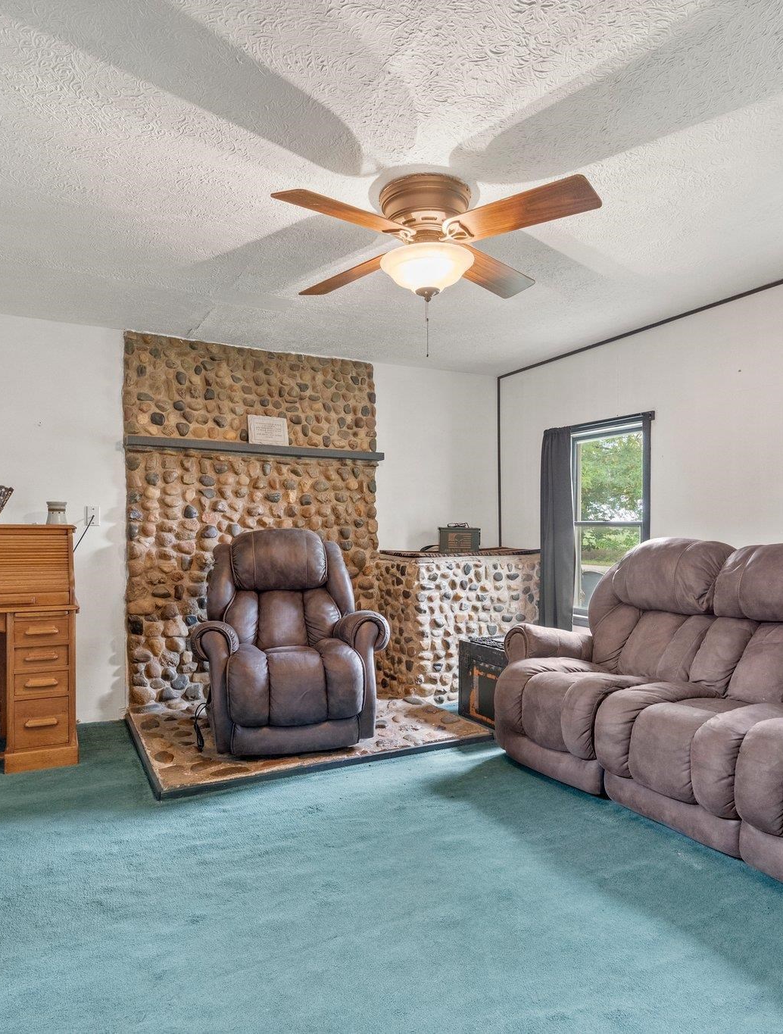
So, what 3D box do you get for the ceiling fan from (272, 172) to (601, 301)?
[{"bbox_3d":[0.122,-0.953,2.290,1.021,0.364,1.021,0,0,0],"label":"ceiling fan"}]

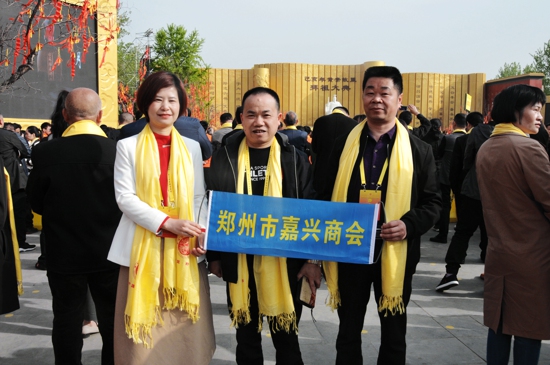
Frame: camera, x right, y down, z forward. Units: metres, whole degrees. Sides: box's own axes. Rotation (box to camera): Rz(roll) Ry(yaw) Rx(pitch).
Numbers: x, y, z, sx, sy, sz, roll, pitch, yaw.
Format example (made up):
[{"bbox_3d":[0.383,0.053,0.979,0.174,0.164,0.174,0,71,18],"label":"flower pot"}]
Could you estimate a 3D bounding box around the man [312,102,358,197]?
[{"bbox_3d":[0.648,0.088,5.028,0.540,1.718,0.380,1,5,6],"label":"man"}]

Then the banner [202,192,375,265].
[{"bbox_3d":[0.065,0.172,1.930,0.647,0.234,0.020,6,5,1],"label":"banner"}]

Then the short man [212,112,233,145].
[{"bbox_3d":[-0.649,-0.083,6.821,0.480,1.716,0.320,0,5,-3],"label":"short man"}]

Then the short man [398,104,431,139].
[{"bbox_3d":[1.675,-0.091,6.518,0.600,1.819,0.420,0,5,-3],"label":"short man"}]

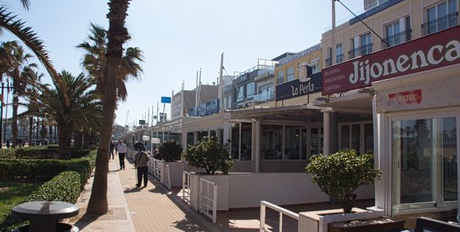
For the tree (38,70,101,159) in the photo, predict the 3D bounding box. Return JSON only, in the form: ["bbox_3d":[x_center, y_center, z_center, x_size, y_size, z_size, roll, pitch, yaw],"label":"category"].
[{"bbox_3d":[-9.576,0.098,20.281,4.100,5.850,4.100,3,-5,-19],"label":"tree"}]

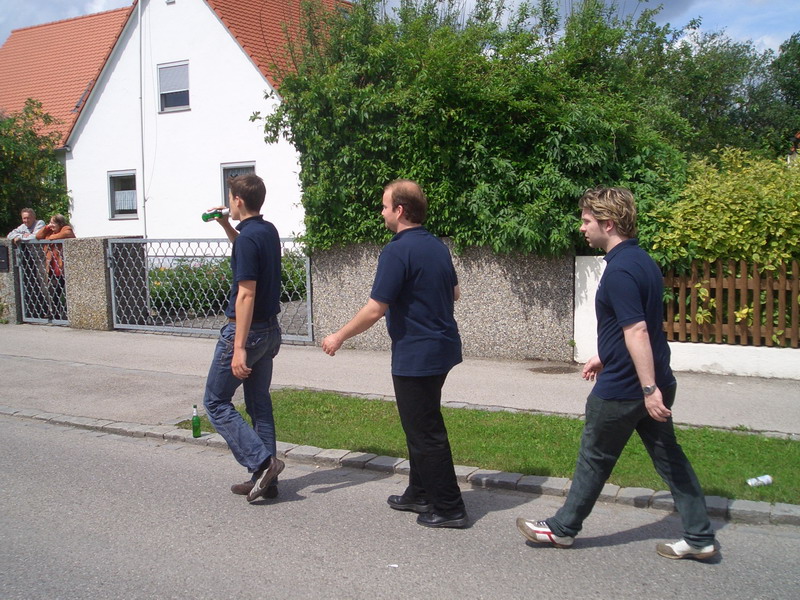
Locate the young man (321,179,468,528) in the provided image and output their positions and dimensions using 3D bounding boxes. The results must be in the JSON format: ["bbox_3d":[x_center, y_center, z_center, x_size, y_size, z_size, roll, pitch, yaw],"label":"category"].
[{"bbox_3d":[0.072,0.274,4.405,0.720,1.800,0.640,2,7,27],"label":"young man"}]

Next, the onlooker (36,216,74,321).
[{"bbox_3d":[-4.975,-0.478,12.050,0.550,1.530,0.520,1,7,22],"label":"onlooker"}]

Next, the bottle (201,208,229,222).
[{"bbox_3d":[-1.063,-0.495,4.799,0.235,0.061,0.061,-4,4,34],"label":"bottle"}]

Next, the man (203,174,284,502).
[{"bbox_3d":[-0.872,0.221,4.775,0.600,1.860,0.520,2,7,27],"label":"man"}]

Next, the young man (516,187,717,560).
[{"bbox_3d":[1.000,0.346,3.879,0.910,1.740,0.580,2,7,27],"label":"young man"}]

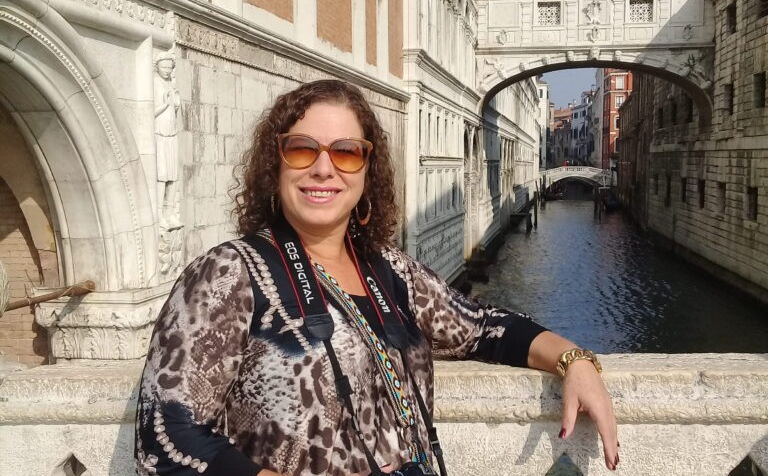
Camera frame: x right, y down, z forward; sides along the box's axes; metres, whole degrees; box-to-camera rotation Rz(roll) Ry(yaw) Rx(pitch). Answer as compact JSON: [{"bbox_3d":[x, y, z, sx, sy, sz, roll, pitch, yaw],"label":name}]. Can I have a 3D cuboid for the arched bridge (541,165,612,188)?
[{"bbox_3d":[26.419,-8.329,126.223,9.796,3.307,4.500,1,5,11],"label":"arched bridge"}]

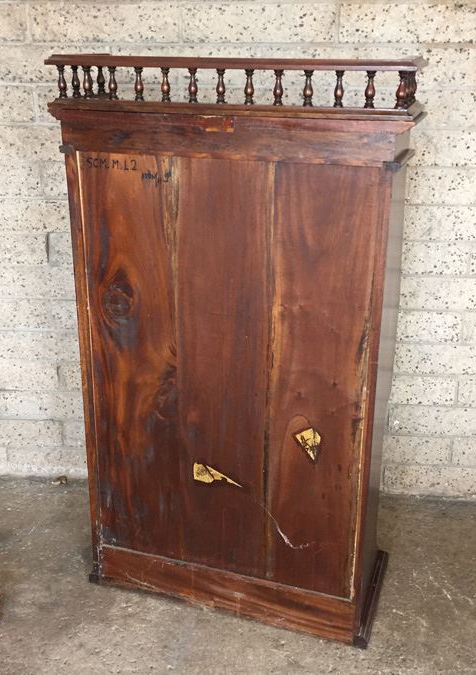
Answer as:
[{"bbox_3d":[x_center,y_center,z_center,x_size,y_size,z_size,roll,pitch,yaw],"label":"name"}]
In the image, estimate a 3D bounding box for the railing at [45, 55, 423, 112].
[{"bbox_3d":[-0.006,-0.516,1.520,0.738,0.097,0.217,7,22,17],"label":"railing"}]

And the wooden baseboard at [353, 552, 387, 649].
[{"bbox_3d":[0.344,0.659,1.922,0.029,0.028,0.345,7,22,17],"label":"wooden baseboard"}]

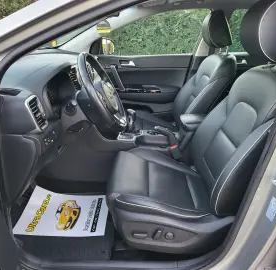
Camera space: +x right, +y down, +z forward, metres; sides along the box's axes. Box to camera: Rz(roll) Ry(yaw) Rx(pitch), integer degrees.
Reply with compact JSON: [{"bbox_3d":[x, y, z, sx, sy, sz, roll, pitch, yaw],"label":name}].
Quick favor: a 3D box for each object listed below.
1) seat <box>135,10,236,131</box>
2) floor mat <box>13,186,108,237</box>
[{"bbox_3d":[0.252,-0.353,1.804,0.800,0.970,0.530,0,22,1],"label":"seat"},{"bbox_3d":[-0.381,0.396,1.315,0.420,0.040,0.300,6,22,-1],"label":"floor mat"}]

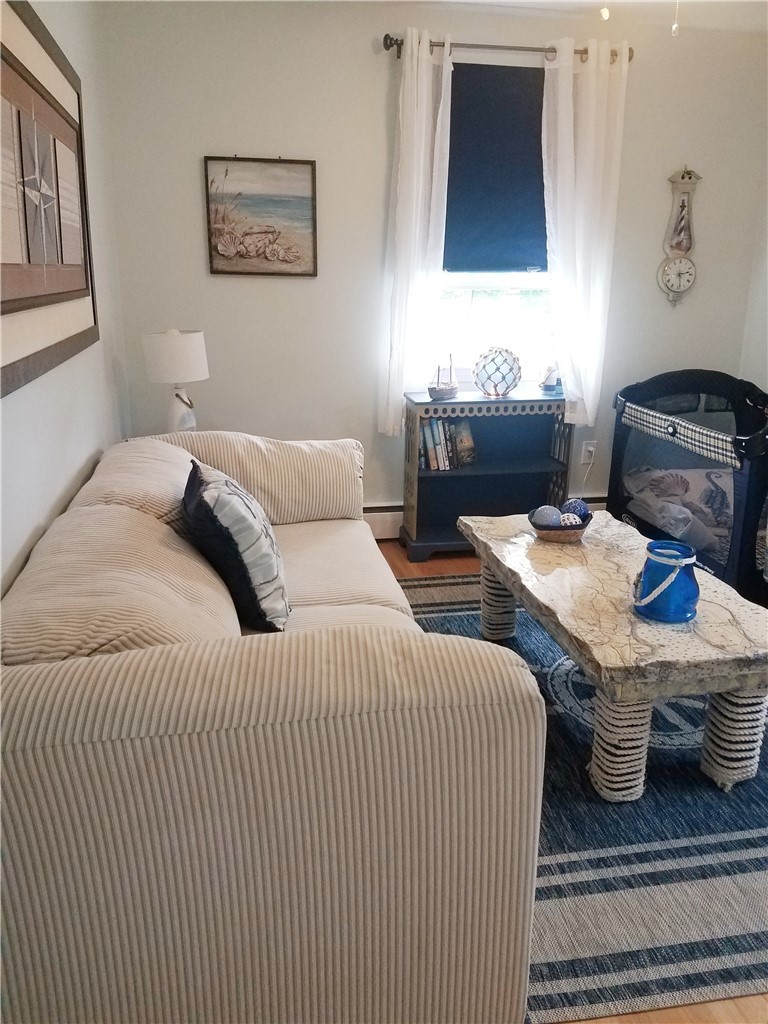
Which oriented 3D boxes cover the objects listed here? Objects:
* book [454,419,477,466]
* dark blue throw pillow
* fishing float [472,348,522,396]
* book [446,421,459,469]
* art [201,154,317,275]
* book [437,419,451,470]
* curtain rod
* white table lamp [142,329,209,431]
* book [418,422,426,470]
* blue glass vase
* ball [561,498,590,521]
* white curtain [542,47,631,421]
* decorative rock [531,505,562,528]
[{"bbox_3d":[0.356,-0.309,3.478,0.024,0.200,0.146,-2,13,35],"label":"book"},{"bbox_3d":[-0.338,0.084,1.855,0.160,0.420,0.420,-28,1,-5],"label":"dark blue throw pillow"},{"bbox_3d":[0.507,-0.625,3.439,0.218,0.218,0.218,-3,18,-12],"label":"fishing float"},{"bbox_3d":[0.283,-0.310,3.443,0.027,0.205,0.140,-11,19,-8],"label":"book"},{"bbox_3d":[-0.513,-1.241,3.260,0.453,0.461,0.025,-3,18,-12],"label":"art"},{"bbox_3d":[0.253,-0.318,3.502,0.018,0.229,0.150,-13,19,-8],"label":"book"},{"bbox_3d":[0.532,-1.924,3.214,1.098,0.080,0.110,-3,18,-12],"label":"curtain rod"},{"bbox_3d":[-0.808,-0.480,3.018,0.260,0.460,0.260,-2,18,-11],"label":"white table lamp"},{"bbox_3d":[0.157,-0.313,3.518,0.027,0.212,0.145,-7,18,-10],"label":"book"},{"bbox_3d":[0.743,0.176,2.005,0.163,0.172,0.160,-3,18,-12],"label":"blue glass vase"},{"bbox_3d":[0.655,0.004,2.629,0.096,0.096,0.096,1,17,0],"label":"ball"},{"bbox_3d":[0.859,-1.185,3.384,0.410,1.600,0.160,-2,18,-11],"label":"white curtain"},{"bbox_3d":[0.544,0.028,2.565,0.105,0.100,0.105,-2,18,-11],"label":"decorative rock"}]

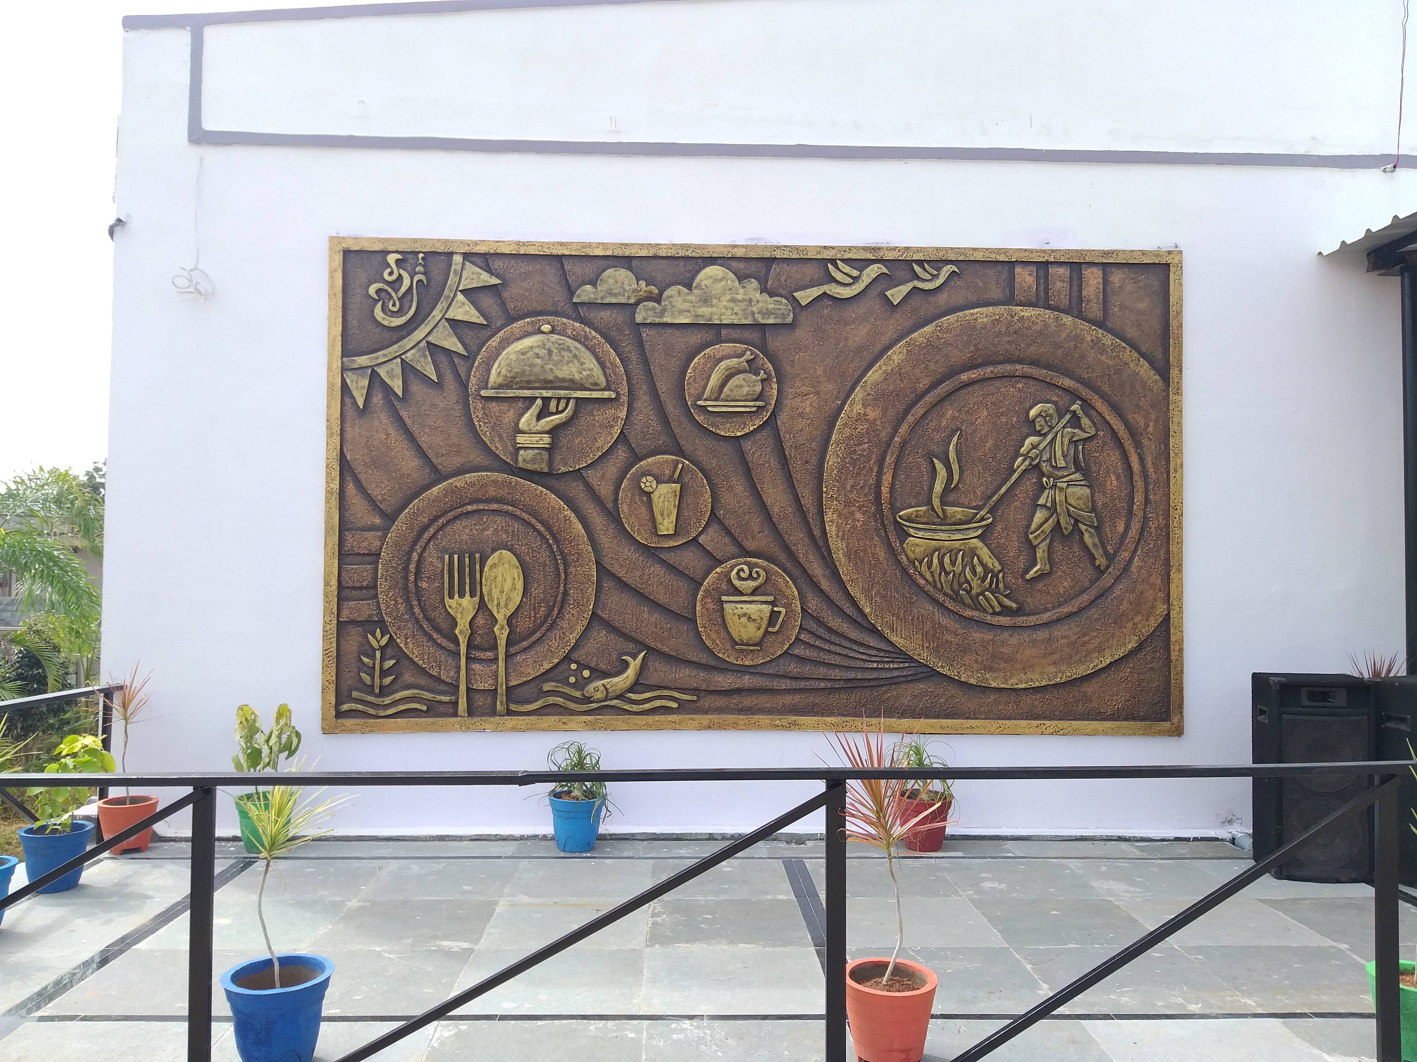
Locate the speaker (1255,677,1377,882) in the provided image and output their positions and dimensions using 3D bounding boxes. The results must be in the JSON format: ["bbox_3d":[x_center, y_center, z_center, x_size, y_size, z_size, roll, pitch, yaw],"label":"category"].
[{"bbox_3d":[2.852,1.147,5.035,0.436,0.915,0.334,0,-2,9],"label":"speaker"}]

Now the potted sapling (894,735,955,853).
[{"bbox_3d":[1.082,1.318,5.388,0.333,0.566,0.320,1,-2,-2],"label":"potted sapling"}]

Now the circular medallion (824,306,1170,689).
[{"bbox_3d":[1.498,-0.175,5.528,1.821,1.993,0.070,1,-2,-2],"label":"circular medallion"}]

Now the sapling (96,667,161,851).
[{"bbox_3d":[-2.857,1.108,5.234,0.327,0.912,0.341,1,-2,-2],"label":"sapling"}]

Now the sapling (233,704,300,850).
[{"bbox_3d":[-2.188,1.215,5.268,0.347,0.711,0.320,1,-2,-2],"label":"sapling"}]

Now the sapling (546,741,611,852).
[{"bbox_3d":[-0.649,1.319,5.337,0.327,0.532,0.312,1,-2,-2],"label":"sapling"}]

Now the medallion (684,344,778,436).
[{"bbox_3d":[0.117,-0.730,5.506,0.482,0.482,0.050,1,-2,-2],"label":"medallion"}]

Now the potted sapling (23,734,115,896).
[{"bbox_3d":[-2.797,1.217,4.642,0.408,0.658,0.383,1,-2,-2],"label":"potted sapling"}]

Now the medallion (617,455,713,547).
[{"bbox_3d":[-0.225,-0.151,5.477,0.484,0.484,0.050,1,-2,-2],"label":"medallion"}]

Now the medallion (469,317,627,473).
[{"bbox_3d":[-0.820,-0.698,5.477,0.818,0.818,0.060,1,-2,-2],"label":"medallion"}]

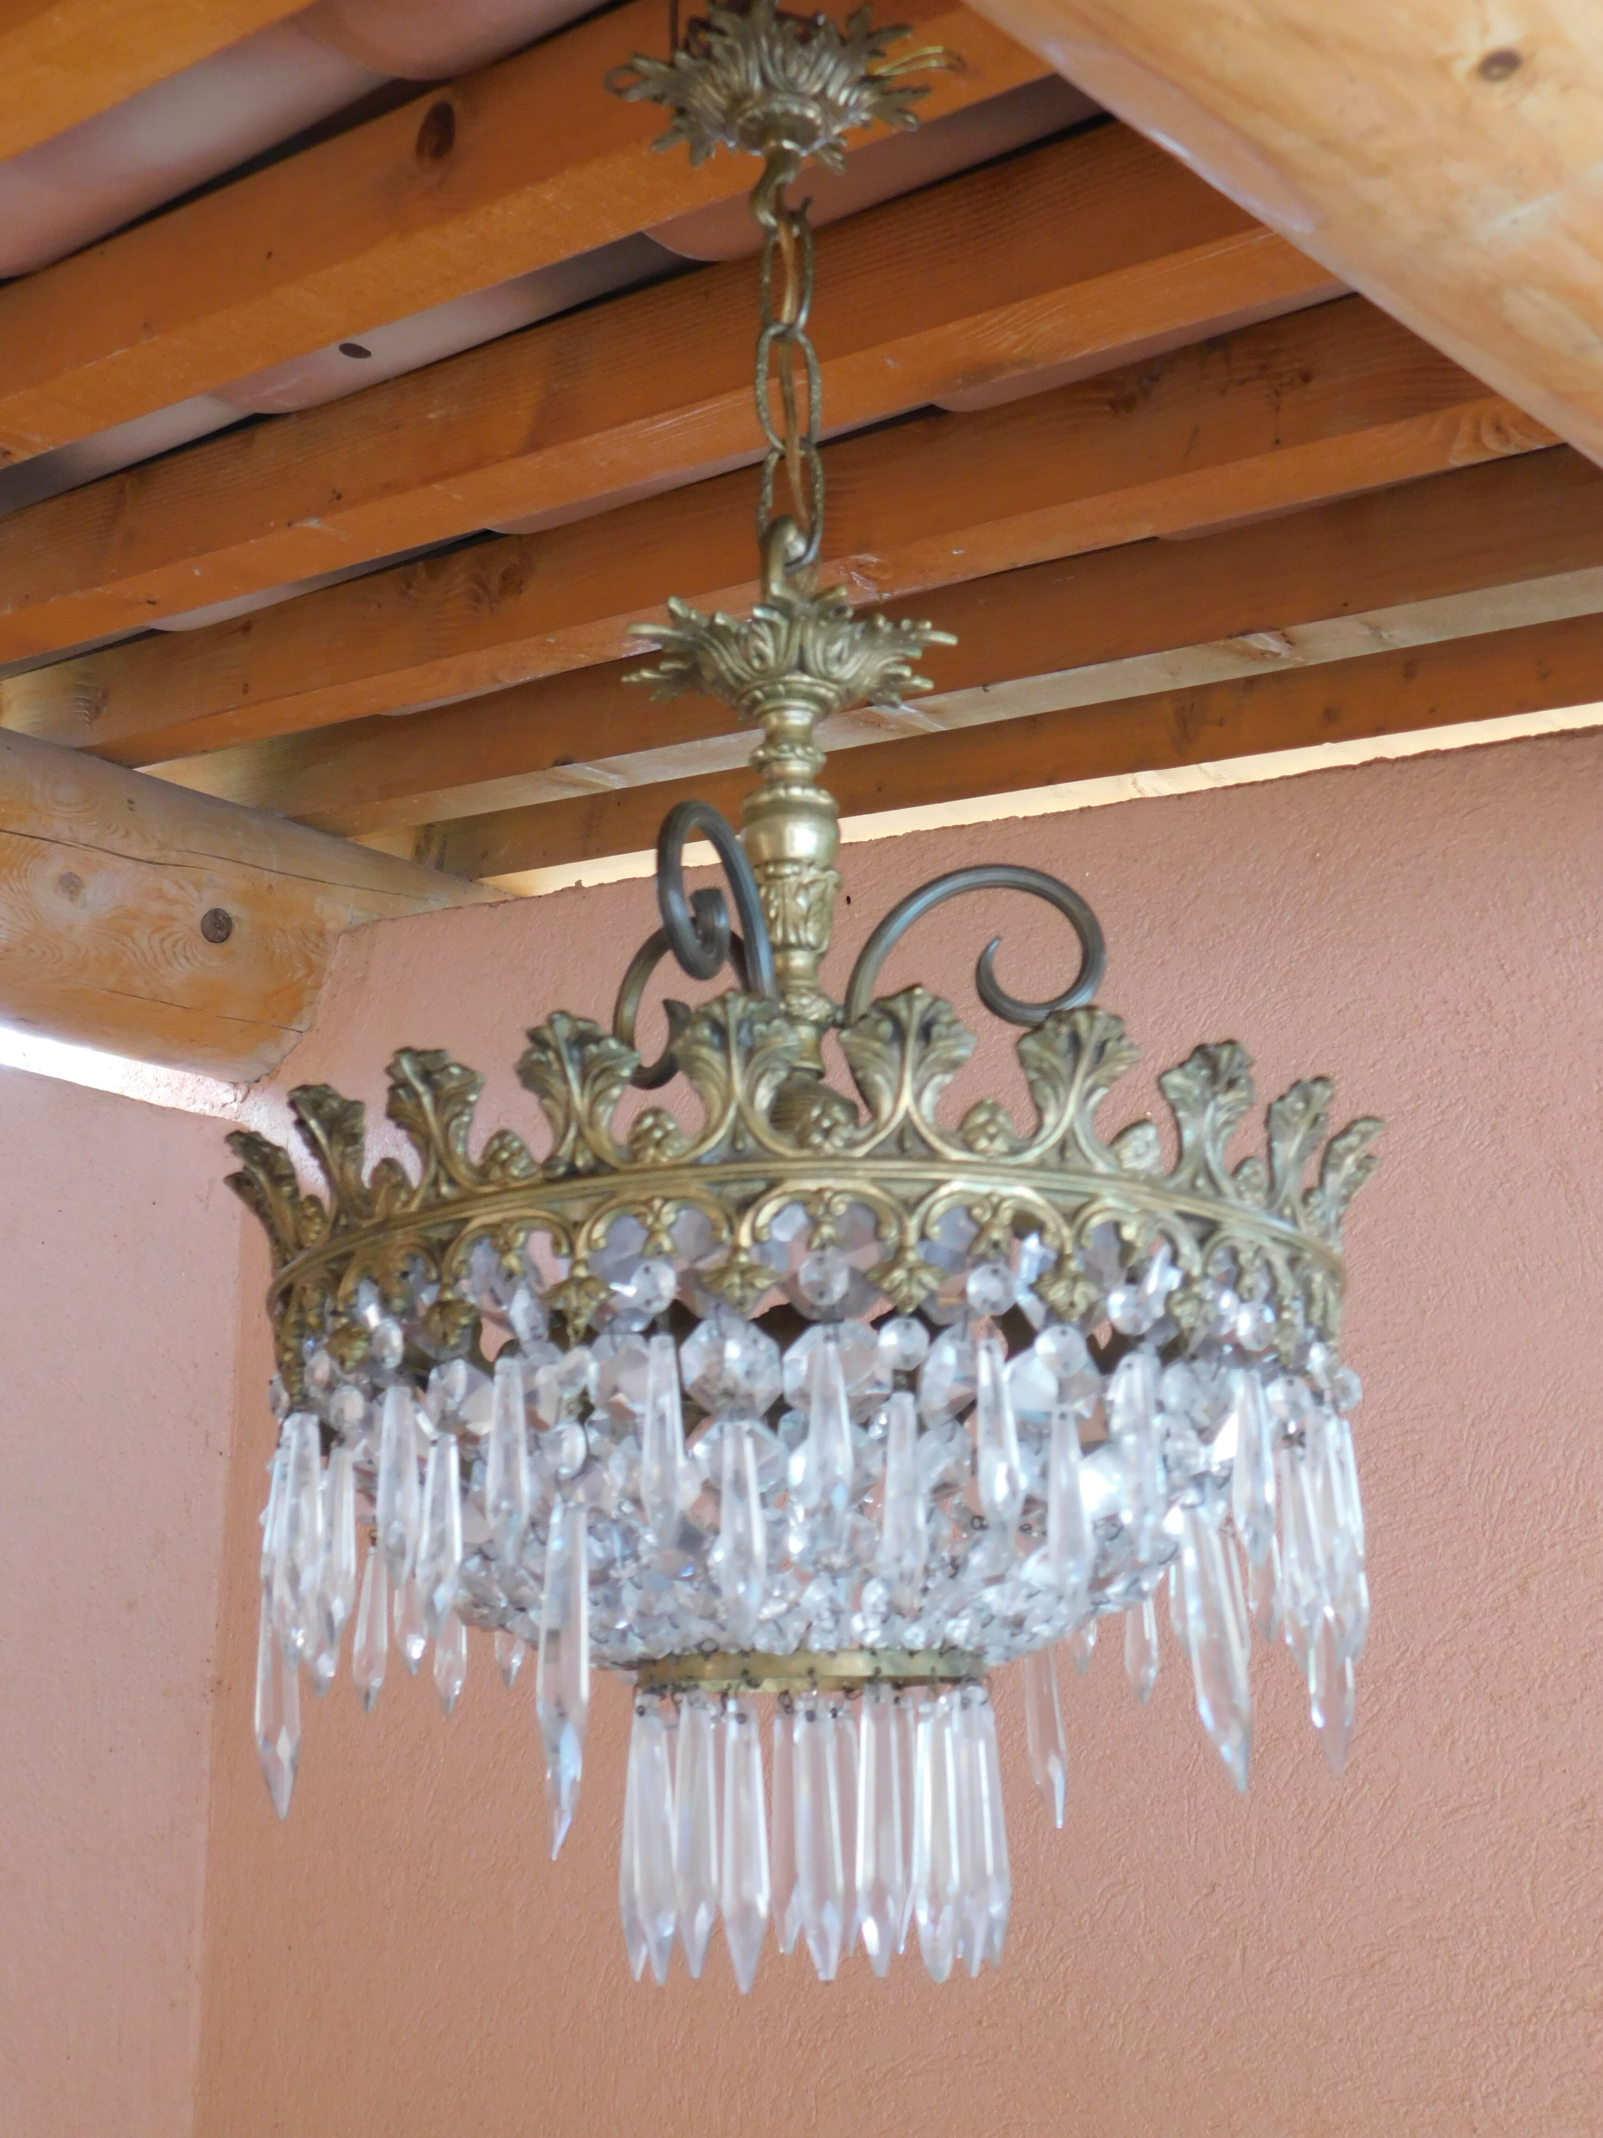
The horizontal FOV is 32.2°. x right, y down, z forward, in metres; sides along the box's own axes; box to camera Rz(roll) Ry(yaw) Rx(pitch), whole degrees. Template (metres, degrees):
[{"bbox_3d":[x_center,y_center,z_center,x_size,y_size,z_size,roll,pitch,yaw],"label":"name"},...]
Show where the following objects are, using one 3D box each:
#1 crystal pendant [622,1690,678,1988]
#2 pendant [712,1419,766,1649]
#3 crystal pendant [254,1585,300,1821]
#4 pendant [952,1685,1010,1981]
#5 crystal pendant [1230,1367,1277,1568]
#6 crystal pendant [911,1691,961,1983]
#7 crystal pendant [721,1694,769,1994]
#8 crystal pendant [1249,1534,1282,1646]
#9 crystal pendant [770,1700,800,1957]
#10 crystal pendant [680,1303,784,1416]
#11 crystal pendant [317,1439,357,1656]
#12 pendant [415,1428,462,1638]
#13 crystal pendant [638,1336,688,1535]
[{"bbox_3d":[-0.052,0.264,0.954,0.015,0.096,0.017,6,-19,-21],"label":"crystal pendant"},{"bbox_3d":[-0.017,0.129,0.780,0.016,0.064,0.011,-3,-19,6],"label":"pendant"},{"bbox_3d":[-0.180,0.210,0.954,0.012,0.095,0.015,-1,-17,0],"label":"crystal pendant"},{"bbox_3d":[0.058,0.247,0.903,0.013,0.090,0.015,-10,-21,26],"label":"pendant"},{"bbox_3d":[0.146,0.128,0.896,0.011,0.065,0.013,-15,-22,37],"label":"crystal pendant"},{"bbox_3d":[0.043,0.244,0.885,0.015,0.089,0.013,14,-24,-37],"label":"crystal pendant"},{"bbox_3d":[-0.018,0.244,0.875,0.015,0.090,0.013,-9,-21,22],"label":"crystal pendant"},{"bbox_3d":[0.178,0.189,1.066,0.011,0.064,0.013,5,-18,-19],"label":"crystal pendant"},{"bbox_3d":[-0.005,0.278,1.019,0.014,0.091,0.012,2,-18,-10],"label":"crystal pendant"},{"bbox_3d":[-0.021,0.088,0.842,0.031,0.033,0.014,-3,-8,8],"label":"crystal pendant"},{"bbox_3d":[-0.141,0.146,0.848,0.011,0.064,0.015,14,-24,-35],"label":"crystal pendant"},{"bbox_3d":[-0.113,0.145,0.865,0.014,0.064,0.012,-14,-22,37],"label":"pendant"},{"bbox_3d":[-0.041,0.107,0.813,0.014,0.062,0.011,-5,-18,12],"label":"crystal pendant"}]

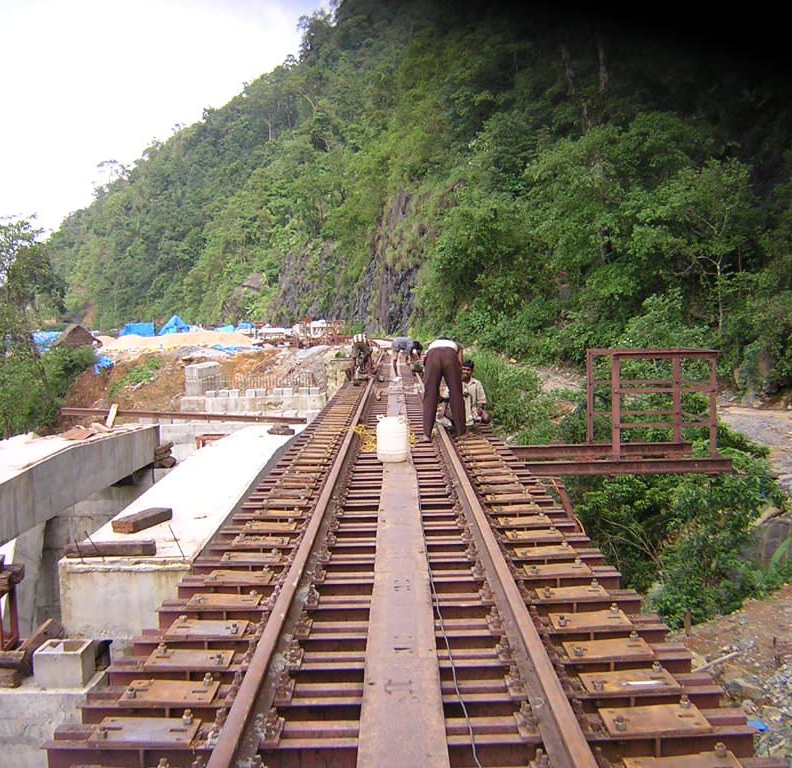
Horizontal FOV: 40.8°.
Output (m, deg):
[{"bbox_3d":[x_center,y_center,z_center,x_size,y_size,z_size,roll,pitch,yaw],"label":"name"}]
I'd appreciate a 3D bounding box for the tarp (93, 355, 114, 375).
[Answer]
[{"bbox_3d":[-13.459,-0.897,49.000,1.050,0.950,0.700,-1,3,0],"label":"tarp"}]

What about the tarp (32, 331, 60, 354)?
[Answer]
[{"bbox_3d":[-23.563,-2.806,72.000,2.100,1.600,1.800,-2,4,-17],"label":"tarp"}]

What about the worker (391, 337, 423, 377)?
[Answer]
[{"bbox_3d":[0.266,-0.672,27.000,0.820,1.030,0.500,-1,3,0],"label":"worker"}]

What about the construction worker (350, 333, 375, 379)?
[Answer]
[{"bbox_3d":[-0.783,-0.618,25.100,0.580,1.150,0.800,-1,3,0],"label":"construction worker"}]

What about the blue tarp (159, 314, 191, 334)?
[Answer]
[{"bbox_3d":[-16.640,-4.395,80.000,2.400,1.600,2.400,-1,3,-11],"label":"blue tarp"}]

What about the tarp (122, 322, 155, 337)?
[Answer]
[{"bbox_3d":[-19.345,-4.019,80.000,2.500,1.200,2.000,-1,3,0],"label":"tarp"}]

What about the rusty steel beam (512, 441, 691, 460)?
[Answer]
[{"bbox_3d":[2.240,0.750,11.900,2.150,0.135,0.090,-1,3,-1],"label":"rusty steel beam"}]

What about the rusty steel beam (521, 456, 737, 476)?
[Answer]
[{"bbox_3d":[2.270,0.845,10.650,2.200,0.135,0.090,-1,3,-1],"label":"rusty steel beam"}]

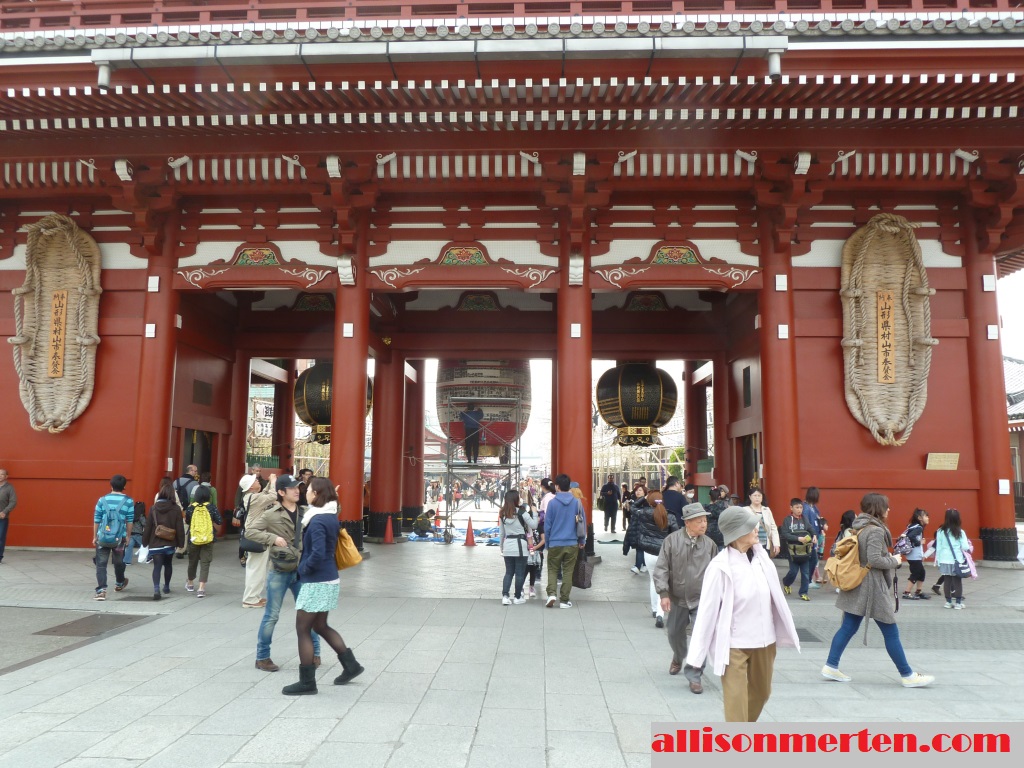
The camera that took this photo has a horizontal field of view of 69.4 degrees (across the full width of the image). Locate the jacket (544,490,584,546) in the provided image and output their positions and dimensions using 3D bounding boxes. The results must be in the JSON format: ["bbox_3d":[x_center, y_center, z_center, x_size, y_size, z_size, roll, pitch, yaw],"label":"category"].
[{"bbox_3d":[0.696,1.796,9.802,0.520,0.750,0.310,1,-7,-2],"label":"jacket"}]

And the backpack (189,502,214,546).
[{"bbox_3d":[-4.294,1.946,10.255,0.356,0.599,0.230,1,-7,-1],"label":"backpack"}]

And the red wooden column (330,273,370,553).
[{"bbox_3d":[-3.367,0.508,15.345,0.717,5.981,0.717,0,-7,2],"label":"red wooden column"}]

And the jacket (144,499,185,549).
[{"bbox_3d":[-4.755,1.902,10.120,0.500,0.680,0.320,3,-8,-18],"label":"jacket"}]

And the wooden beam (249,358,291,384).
[{"bbox_3d":[-7.207,-0.379,21.924,0.260,0.410,3.500,0,-7,2],"label":"wooden beam"}]

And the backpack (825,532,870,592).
[{"bbox_3d":[2.768,1.456,6.100,0.250,0.460,0.330,10,-7,-9],"label":"backpack"}]

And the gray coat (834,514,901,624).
[{"bbox_3d":[2.990,1.552,6.220,0.470,0.880,0.430,-1,-7,12],"label":"gray coat"}]

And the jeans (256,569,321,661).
[{"bbox_3d":[-1.940,1.968,6.431,0.380,0.820,0.420,-7,-10,44],"label":"jeans"}]

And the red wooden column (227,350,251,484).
[{"bbox_3d":[-7.350,1.417,19.380,0.747,5.151,0.747,0,-7,2],"label":"red wooden column"}]

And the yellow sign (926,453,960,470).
[{"bbox_3d":[8.424,1.518,14.450,0.595,0.355,0.050,0,13,2],"label":"yellow sign"}]

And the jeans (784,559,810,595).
[{"bbox_3d":[4.037,2.675,10.493,0.360,0.680,0.330,-2,-8,18],"label":"jeans"}]

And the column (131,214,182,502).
[{"bbox_3d":[-7.416,-0.064,15.467,0.760,7.000,0.760,0,-7,2],"label":"column"}]

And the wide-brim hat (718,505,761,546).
[{"bbox_3d":[1.395,0.875,4.525,0.314,0.202,0.270,-30,-4,-8],"label":"wide-brim hat"}]

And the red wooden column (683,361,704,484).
[{"bbox_3d":[5.699,1.561,22.672,0.710,5.900,0.710,0,-7,2],"label":"red wooden column"}]

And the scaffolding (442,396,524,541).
[{"bbox_3d":[-0.749,2.157,19.012,2.055,3.714,1.200,0,-7,2],"label":"scaffolding"}]

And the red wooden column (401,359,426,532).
[{"bbox_3d":[-3.068,1.519,22.997,0.720,5.900,0.720,0,-7,2],"label":"red wooden column"}]

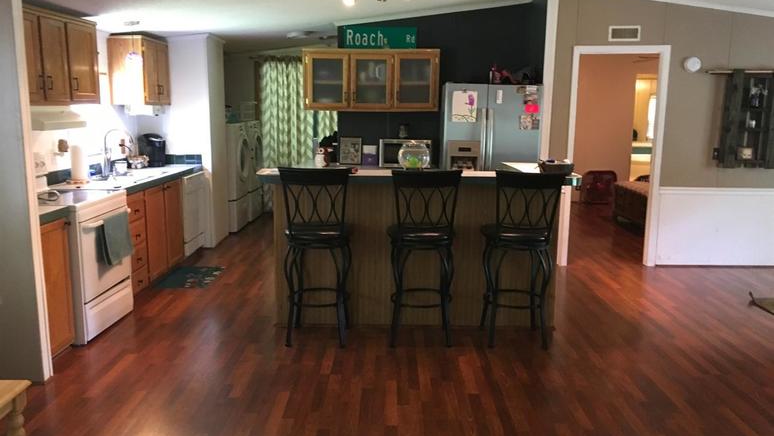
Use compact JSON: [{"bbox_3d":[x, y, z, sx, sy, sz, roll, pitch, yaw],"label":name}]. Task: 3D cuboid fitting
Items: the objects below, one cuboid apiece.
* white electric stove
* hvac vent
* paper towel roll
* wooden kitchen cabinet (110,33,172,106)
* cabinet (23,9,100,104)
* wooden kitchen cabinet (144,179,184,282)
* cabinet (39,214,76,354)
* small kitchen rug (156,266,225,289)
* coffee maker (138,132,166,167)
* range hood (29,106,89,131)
[{"bbox_3d":[-2.256,0.172,4.481,0.680,1.180,0.760,1,10,1],"label":"white electric stove"},{"bbox_3d":[2.204,-1.708,6.002,0.290,0.150,0.025,1,10,2],"label":"hvac vent"},{"bbox_3d":[-2.449,-0.430,5.151,0.140,0.290,0.140,1,10,0],"label":"paper towel roll"},{"bbox_3d":[-2.409,-1.432,6.359,0.310,0.635,0.680,1,10,2],"label":"wooden kitchen cabinet"},{"bbox_3d":[-2.409,-1.091,4.441,0.330,0.620,1.190,1,10,1],"label":"cabinet"},{"bbox_3d":[-2.269,0.093,5.849,0.580,0.860,0.920,1,10,1],"label":"wooden kitchen cabinet"},{"bbox_3d":[-2.324,0.437,3.900,0.580,0.860,0.460,1,10,1],"label":"cabinet"},{"bbox_3d":[-1.776,0.527,5.867,0.460,0.012,0.760,0,10,-3],"label":"small kitchen rug"},{"bbox_3d":[-2.380,-0.693,6.566,0.215,0.330,0.290,-9,14,-43],"label":"coffee maker"},{"bbox_3d":[-2.401,-0.680,4.364,0.480,0.157,0.750,1,10,2],"label":"range hood"}]

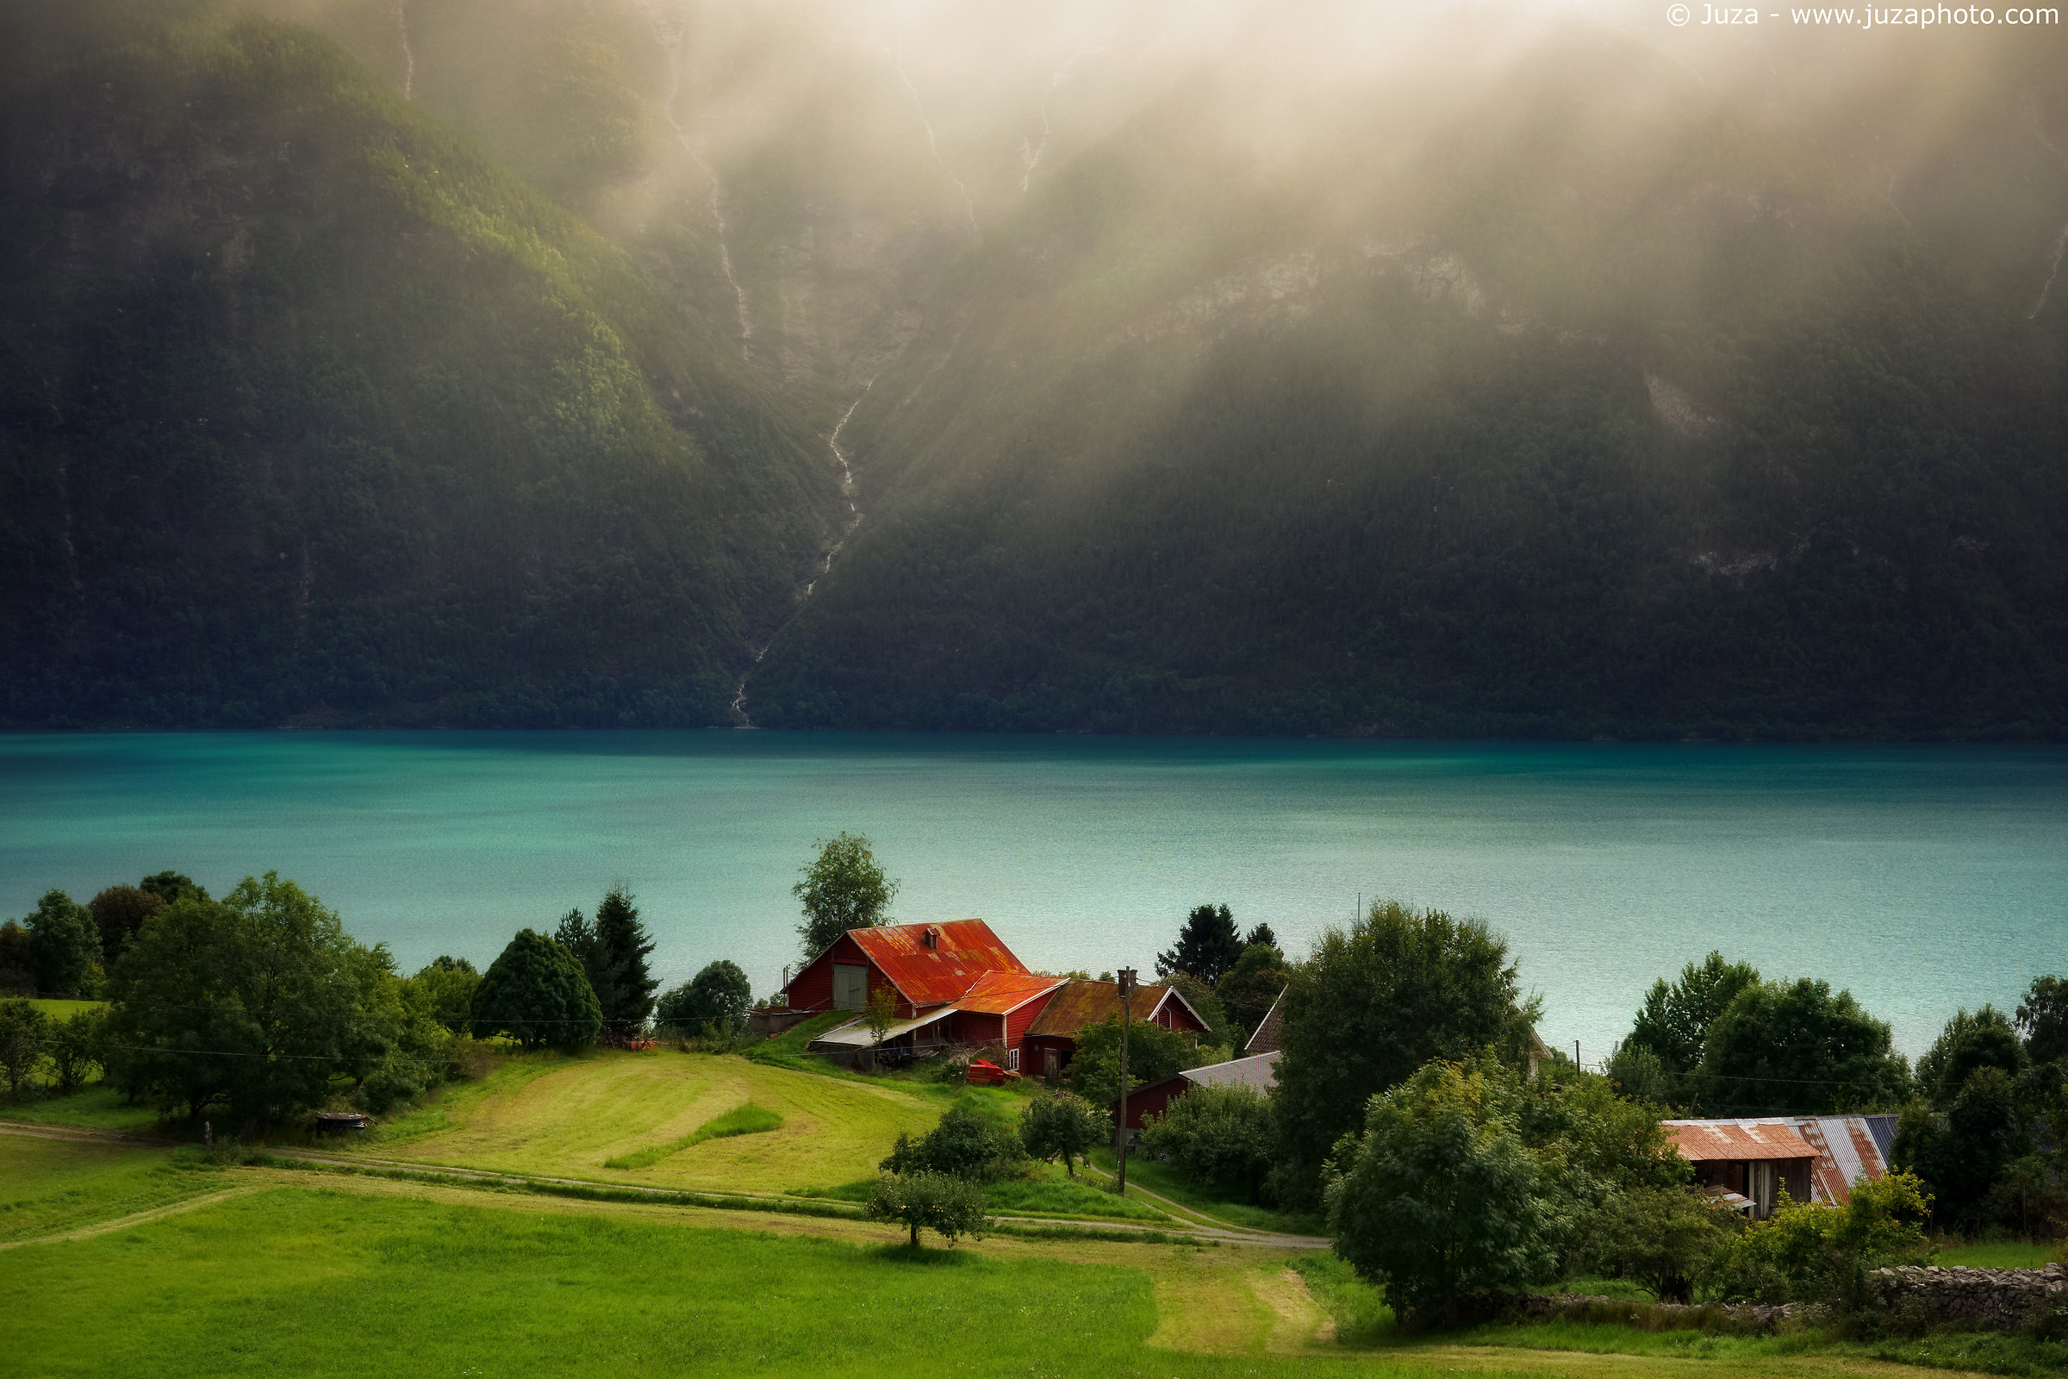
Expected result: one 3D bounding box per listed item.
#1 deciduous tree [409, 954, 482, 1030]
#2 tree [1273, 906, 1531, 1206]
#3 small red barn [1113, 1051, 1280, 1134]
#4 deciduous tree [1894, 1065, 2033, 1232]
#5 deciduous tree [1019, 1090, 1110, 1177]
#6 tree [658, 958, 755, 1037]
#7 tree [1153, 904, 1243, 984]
[{"bbox_3d":[-34.281,18.115,228.000,4.904,5.095,4.904,0,2,0],"label":"deciduous tree"},{"bbox_3d":[15.288,14.897,160.000,10.788,12.580,10.248,0,2,0],"label":"tree"},{"bbox_3d":[10.009,20.762,196.323,7.400,4.300,10.500,1,3,33],"label":"small red barn"},{"bbox_3d":[34.517,17.100,145.000,5.158,6.360,4.900,0,2,0],"label":"deciduous tree"},{"bbox_3d":[1.363,19.232,169.000,4.054,3.776,3.852,0,2,0],"label":"deciduous tree"},{"bbox_3d":[-19.360,18.369,230.000,5.898,4.949,5.309,0,2,0],"label":"tree"},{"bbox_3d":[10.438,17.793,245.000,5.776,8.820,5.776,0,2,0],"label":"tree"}]

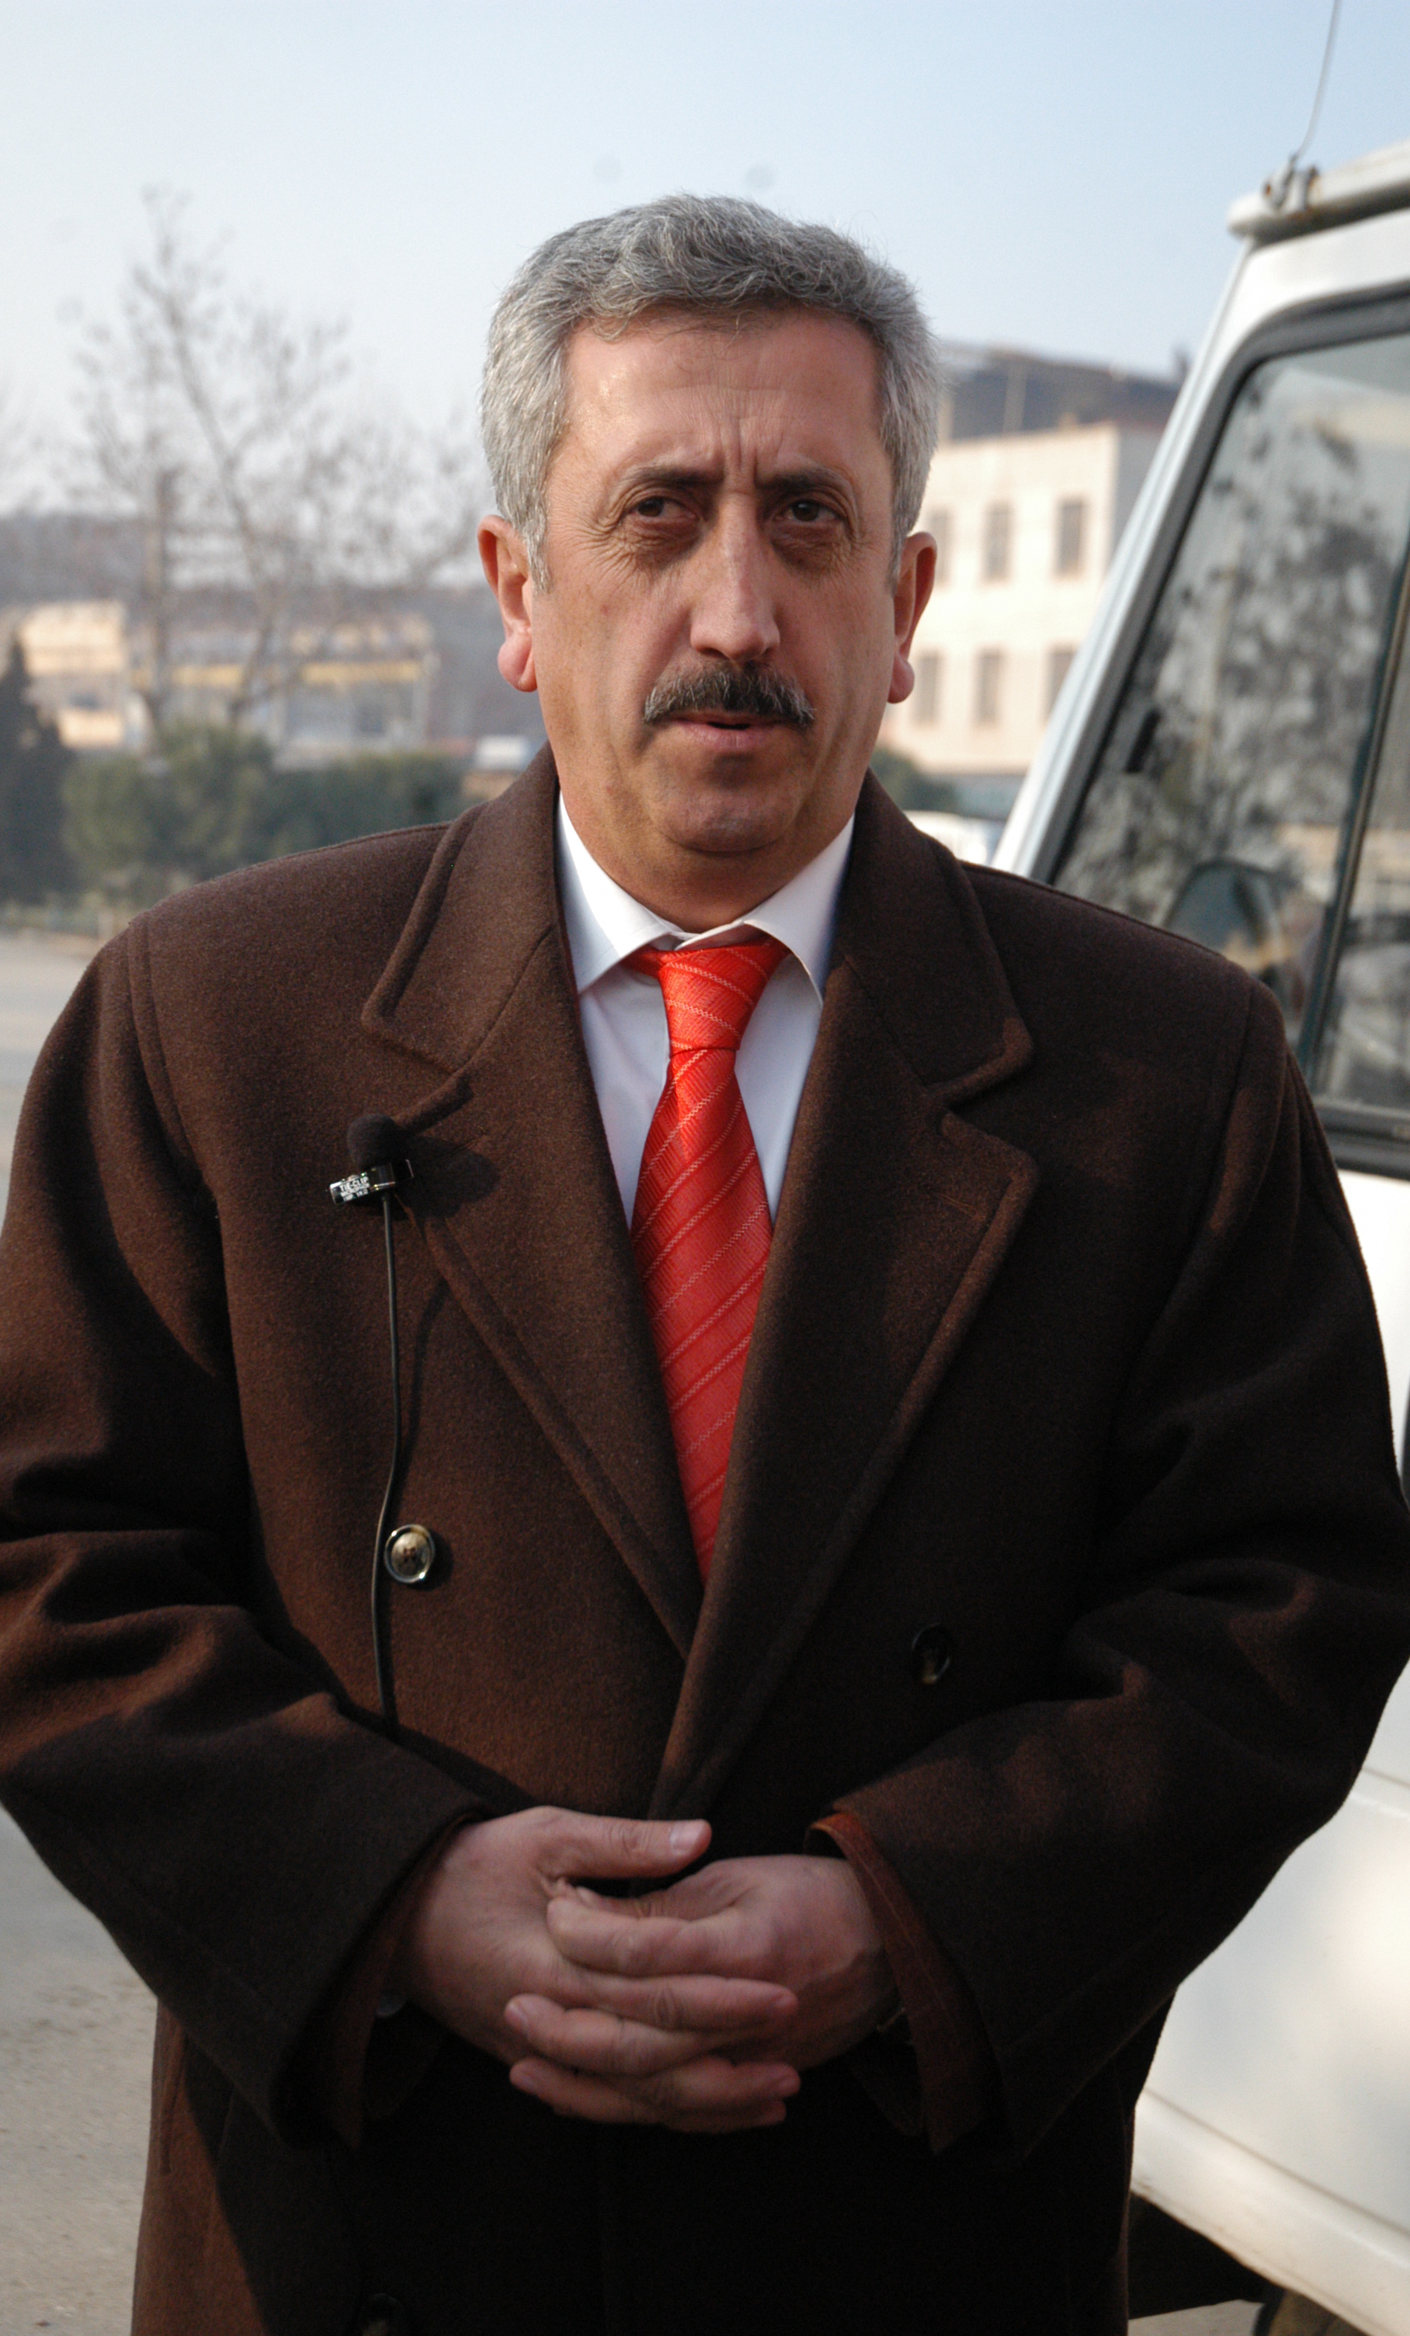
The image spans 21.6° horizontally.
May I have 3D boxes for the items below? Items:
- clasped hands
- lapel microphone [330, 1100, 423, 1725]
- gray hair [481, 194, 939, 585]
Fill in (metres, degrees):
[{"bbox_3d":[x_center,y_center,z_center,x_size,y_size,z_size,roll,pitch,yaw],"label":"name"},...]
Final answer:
[{"bbox_3d":[-0.024,0.312,1.438,0.195,0.117,0.098,3,6,-1],"label":"clasped hands"},{"bbox_3d":[-0.131,0.102,1.477,0.036,0.244,0.034,3,6,0],"label":"lapel microphone"},{"bbox_3d":[0.002,-0.313,1.550,0.187,0.185,0.200,3,6,-3],"label":"gray hair"}]

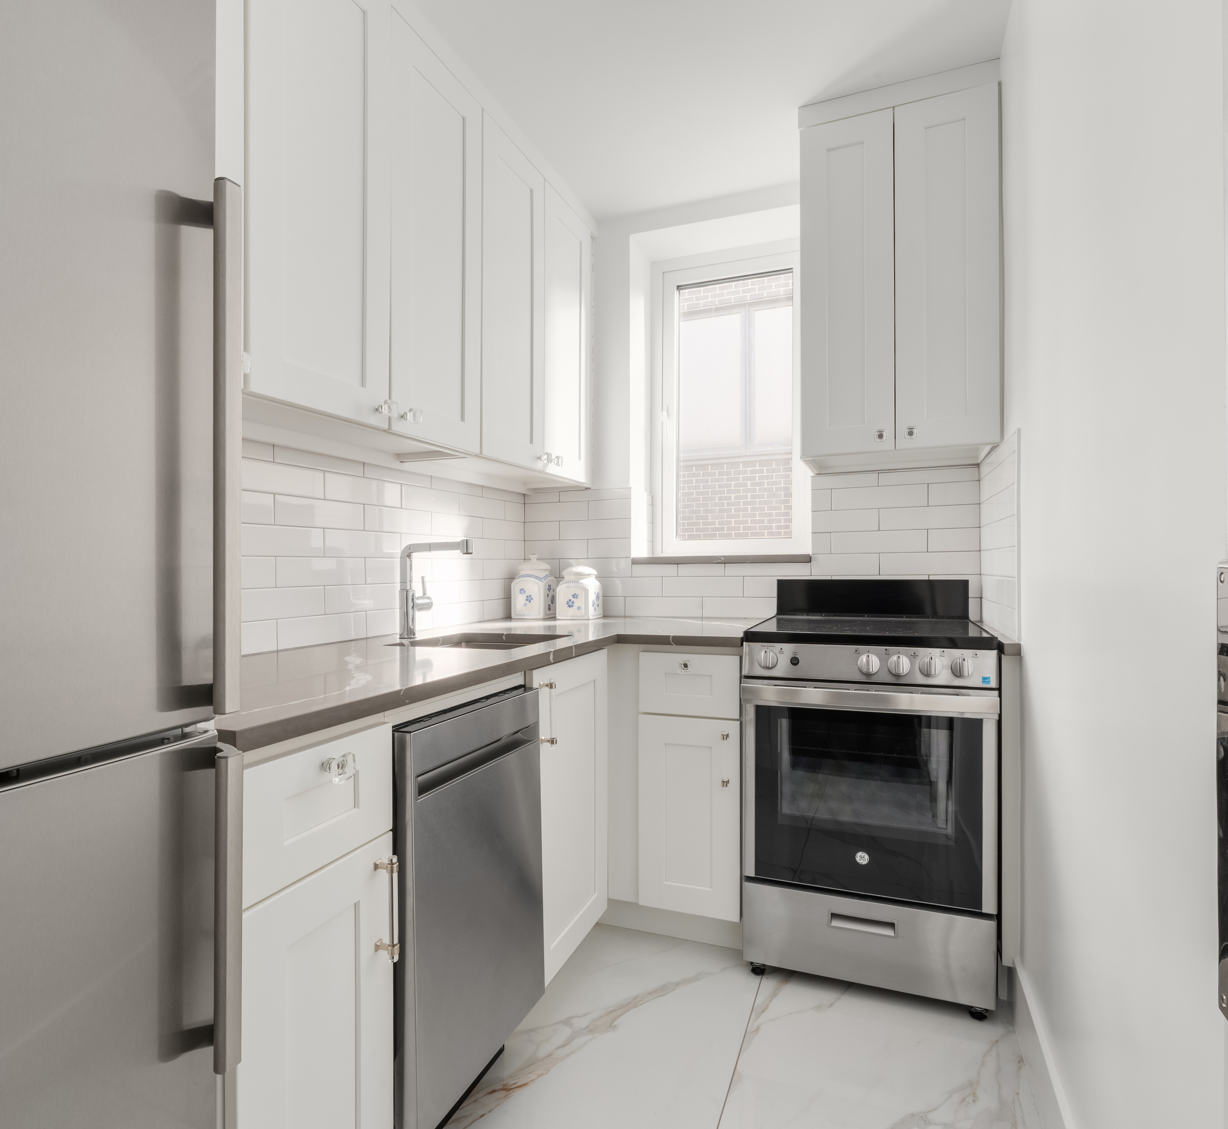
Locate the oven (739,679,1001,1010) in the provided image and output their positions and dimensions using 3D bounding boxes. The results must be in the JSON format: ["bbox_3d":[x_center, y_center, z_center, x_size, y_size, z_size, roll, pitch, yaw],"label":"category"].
[{"bbox_3d":[0.730,0.677,2.045,0.606,0.760,0.635,0,0,21],"label":"oven"}]

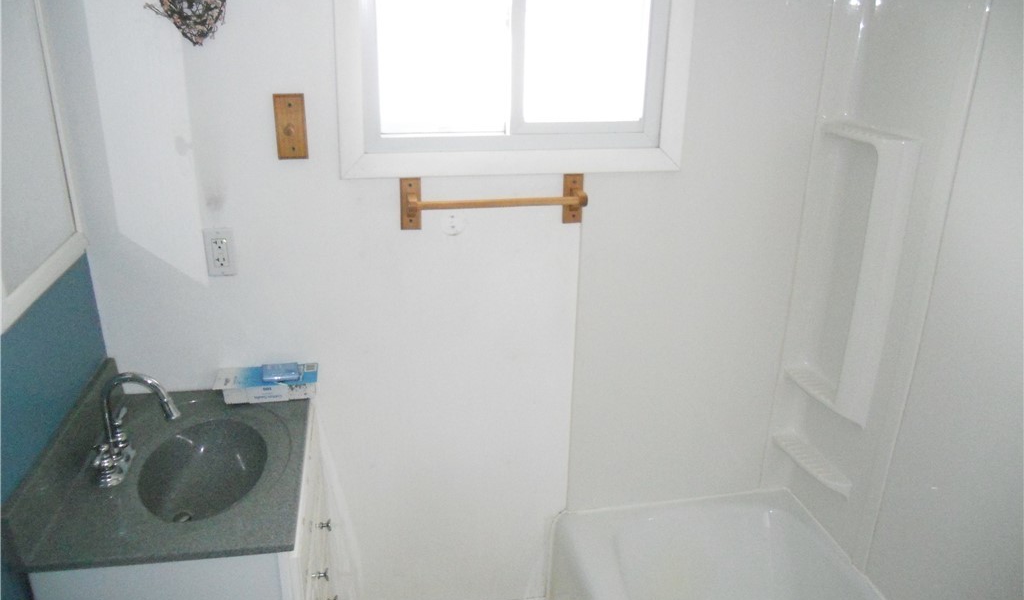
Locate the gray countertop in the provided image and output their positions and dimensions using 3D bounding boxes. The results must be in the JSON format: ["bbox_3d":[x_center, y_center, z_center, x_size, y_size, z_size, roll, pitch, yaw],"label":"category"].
[{"bbox_3d":[-0.691,0.304,1.701,0.475,0.117,0.650,-3,22,-10],"label":"gray countertop"}]

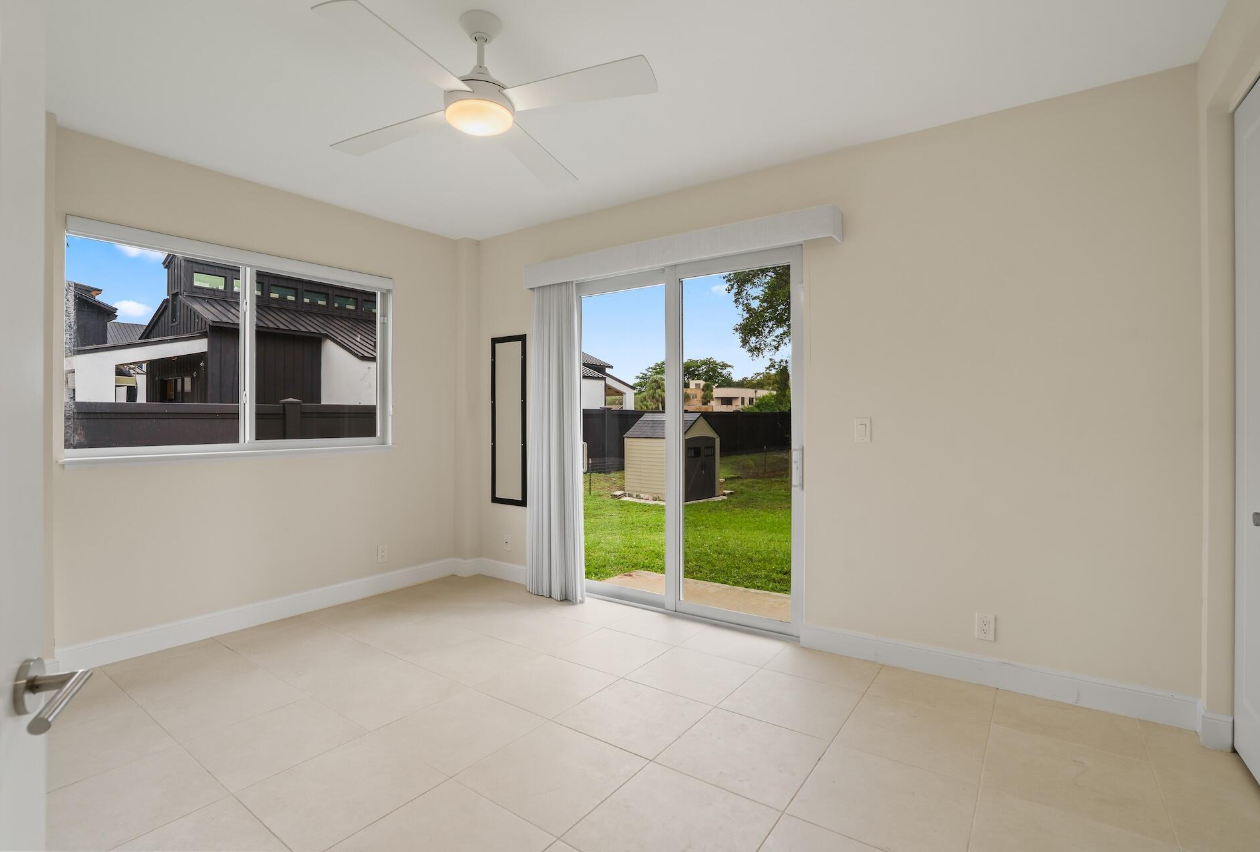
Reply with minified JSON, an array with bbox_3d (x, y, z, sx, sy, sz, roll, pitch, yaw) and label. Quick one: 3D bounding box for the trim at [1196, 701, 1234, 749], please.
[{"bbox_3d":[2.261,1.157,2.197,0.099,0.135,0.111,0,1,33],"label":"trim"}]

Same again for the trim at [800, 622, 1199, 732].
[{"bbox_3d":[1.615,1.154,2.714,1.581,0.130,0.018,0,1,33],"label":"trim"}]

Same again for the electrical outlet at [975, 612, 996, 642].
[{"bbox_3d":[1.675,0.949,2.675,0.077,0.126,0.010,0,1,33],"label":"electrical outlet"}]

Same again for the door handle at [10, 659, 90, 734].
[{"bbox_3d":[-0.694,0.322,0.671,0.063,0.065,0.164,0,1,-29],"label":"door handle"}]

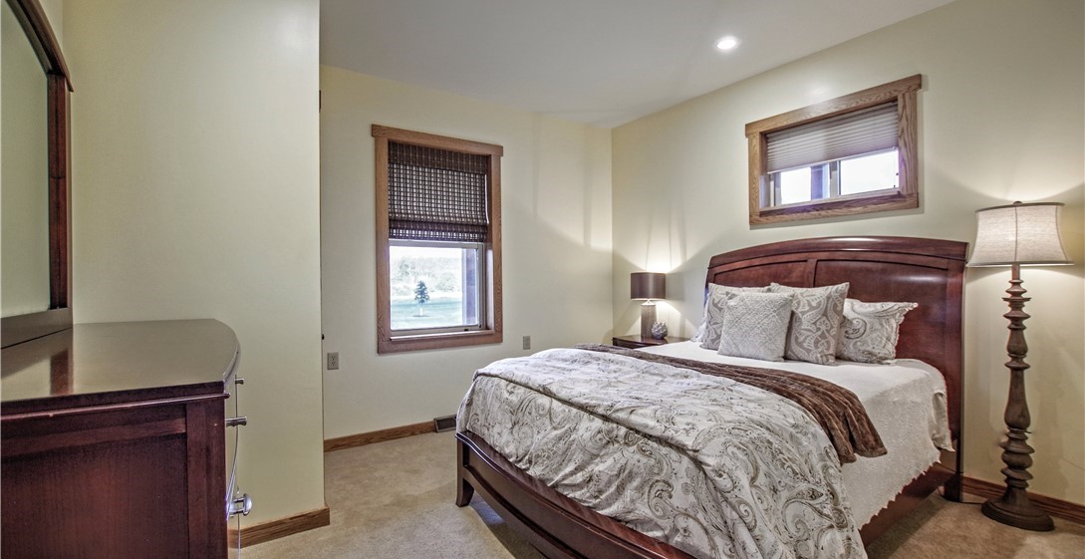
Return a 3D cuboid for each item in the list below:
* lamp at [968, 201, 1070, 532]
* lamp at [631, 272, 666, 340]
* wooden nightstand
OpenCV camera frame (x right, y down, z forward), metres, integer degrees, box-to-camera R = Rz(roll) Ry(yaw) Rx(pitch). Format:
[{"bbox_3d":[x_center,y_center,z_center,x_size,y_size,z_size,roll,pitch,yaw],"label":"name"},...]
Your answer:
[{"bbox_3d":[2.362,0.395,2.250,0.350,1.573,0.350,0,0,-36],"label":"lamp"},{"bbox_3d":[0.950,0.232,4.040,0.306,0.590,0.306,0,0,0],"label":"lamp"},{"bbox_3d":[0.985,0.860,3.940,0.430,0.660,0.660,0,0,-36],"label":"wooden nightstand"}]

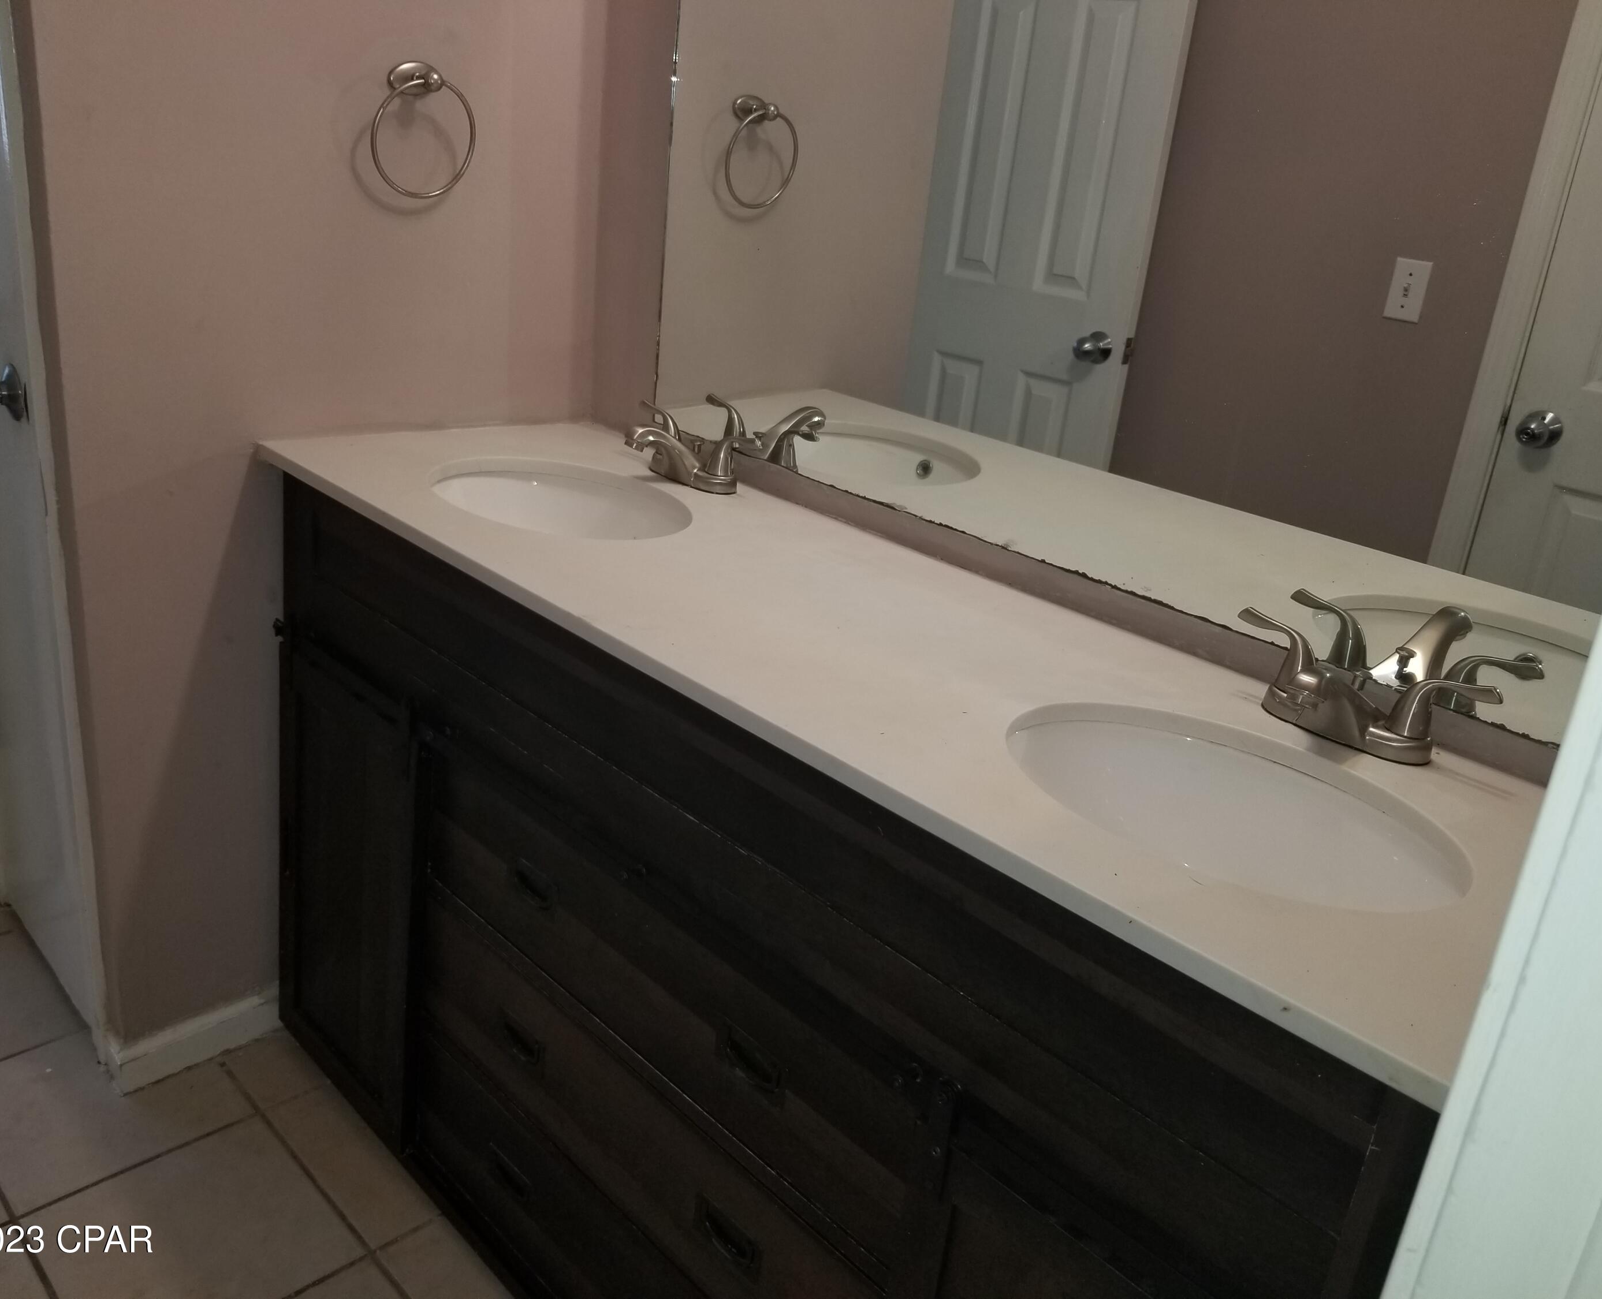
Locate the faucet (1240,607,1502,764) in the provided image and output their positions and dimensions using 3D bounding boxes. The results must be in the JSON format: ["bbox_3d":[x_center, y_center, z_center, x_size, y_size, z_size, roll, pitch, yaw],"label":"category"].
[{"bbox_3d":[0.488,0.046,1.200,0.248,0.092,0.172,26,27,39],"label":"faucet"}]

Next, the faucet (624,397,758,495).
[{"bbox_3d":[-0.177,-0.274,1.797,0.249,0.092,0.165,26,27,39],"label":"faucet"}]

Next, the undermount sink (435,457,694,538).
[{"bbox_3d":[-0.313,-0.128,1.713,0.400,0.154,0.330,26,27,39],"label":"undermount sink"}]

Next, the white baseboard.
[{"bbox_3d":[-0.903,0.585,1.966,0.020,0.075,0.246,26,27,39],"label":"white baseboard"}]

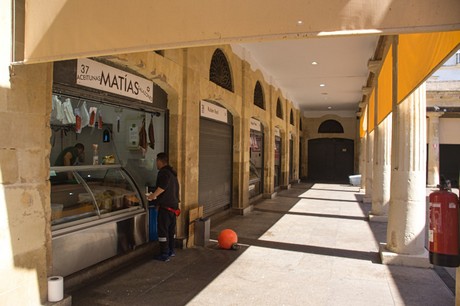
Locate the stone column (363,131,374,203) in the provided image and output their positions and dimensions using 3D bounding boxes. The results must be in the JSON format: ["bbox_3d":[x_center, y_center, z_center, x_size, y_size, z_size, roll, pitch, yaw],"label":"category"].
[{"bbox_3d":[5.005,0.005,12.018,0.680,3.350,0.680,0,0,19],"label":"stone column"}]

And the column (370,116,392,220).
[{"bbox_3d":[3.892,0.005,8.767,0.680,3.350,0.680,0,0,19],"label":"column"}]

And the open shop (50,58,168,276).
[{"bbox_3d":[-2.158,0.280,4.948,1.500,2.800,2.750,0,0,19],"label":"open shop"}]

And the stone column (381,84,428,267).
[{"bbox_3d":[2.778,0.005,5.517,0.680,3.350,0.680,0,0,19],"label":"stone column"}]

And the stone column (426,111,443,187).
[{"bbox_3d":[10.162,-0.160,17.136,0.640,3.680,0.640,0,0,19],"label":"stone column"}]

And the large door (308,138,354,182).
[{"bbox_3d":[6.457,0.340,21.924,2.800,2.700,0.200,0,0,19],"label":"large door"}]

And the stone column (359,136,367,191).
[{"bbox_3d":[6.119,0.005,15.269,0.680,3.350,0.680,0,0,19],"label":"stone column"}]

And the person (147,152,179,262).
[{"bbox_3d":[-1.060,0.830,5.550,0.450,1.700,0.480,0,0,24],"label":"person"}]

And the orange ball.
[{"bbox_3d":[-0.028,1.510,6.080,0.340,0.340,0.340,0,0,0],"label":"orange ball"}]

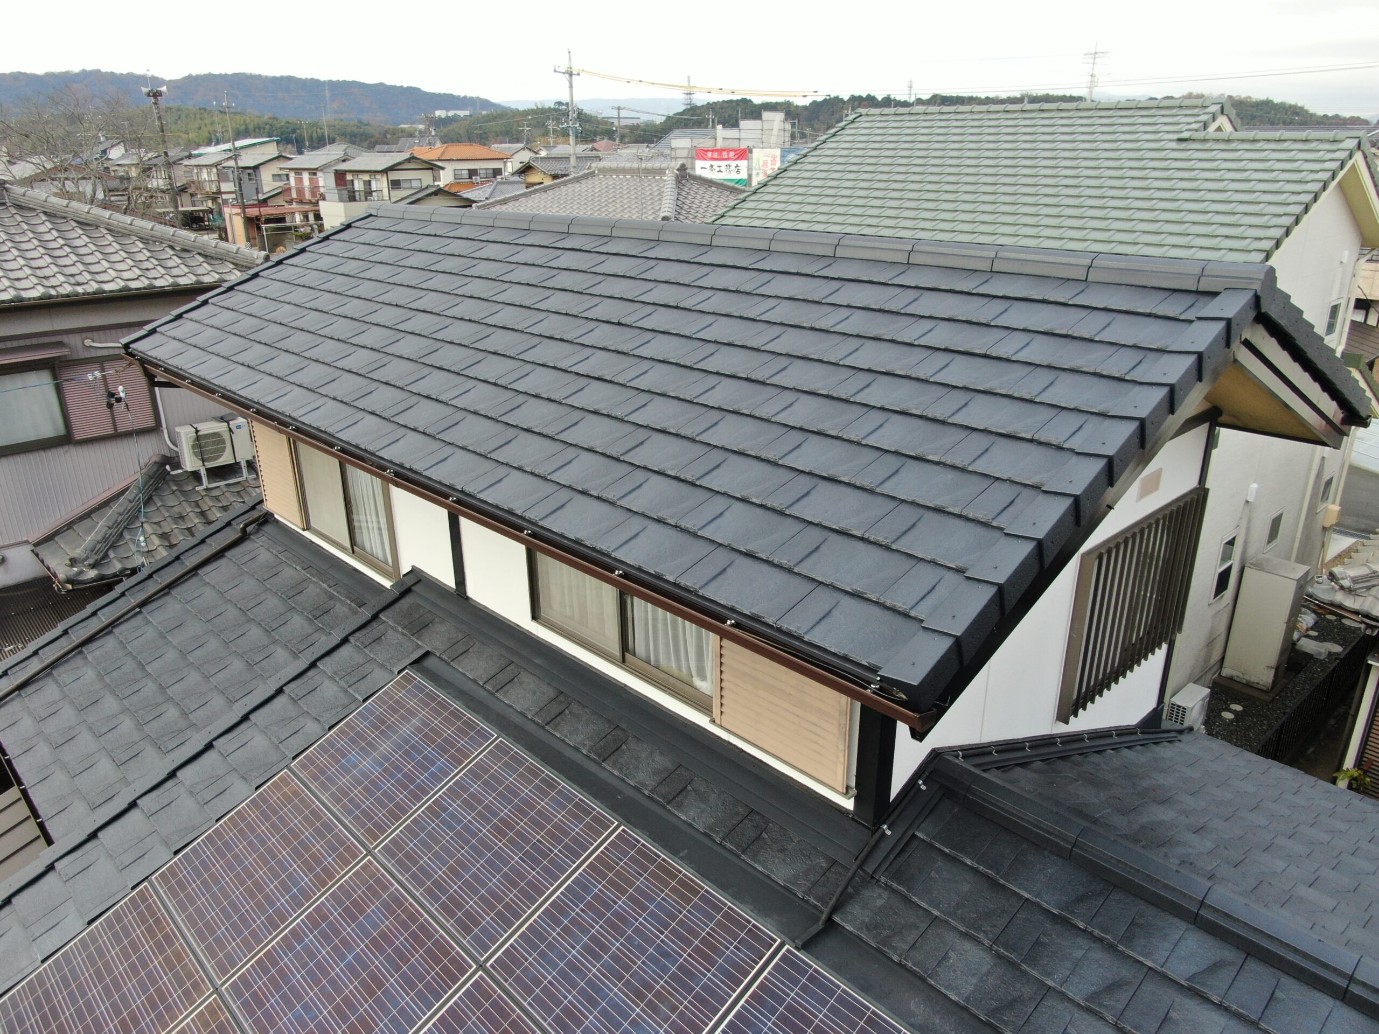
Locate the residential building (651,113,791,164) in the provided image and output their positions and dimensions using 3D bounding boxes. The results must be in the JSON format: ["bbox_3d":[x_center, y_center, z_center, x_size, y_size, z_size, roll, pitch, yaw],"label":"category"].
[{"bbox_3d":[2.253,-23.389,68.079,10.000,9.800,9.000,0,20,2],"label":"residential building"}]

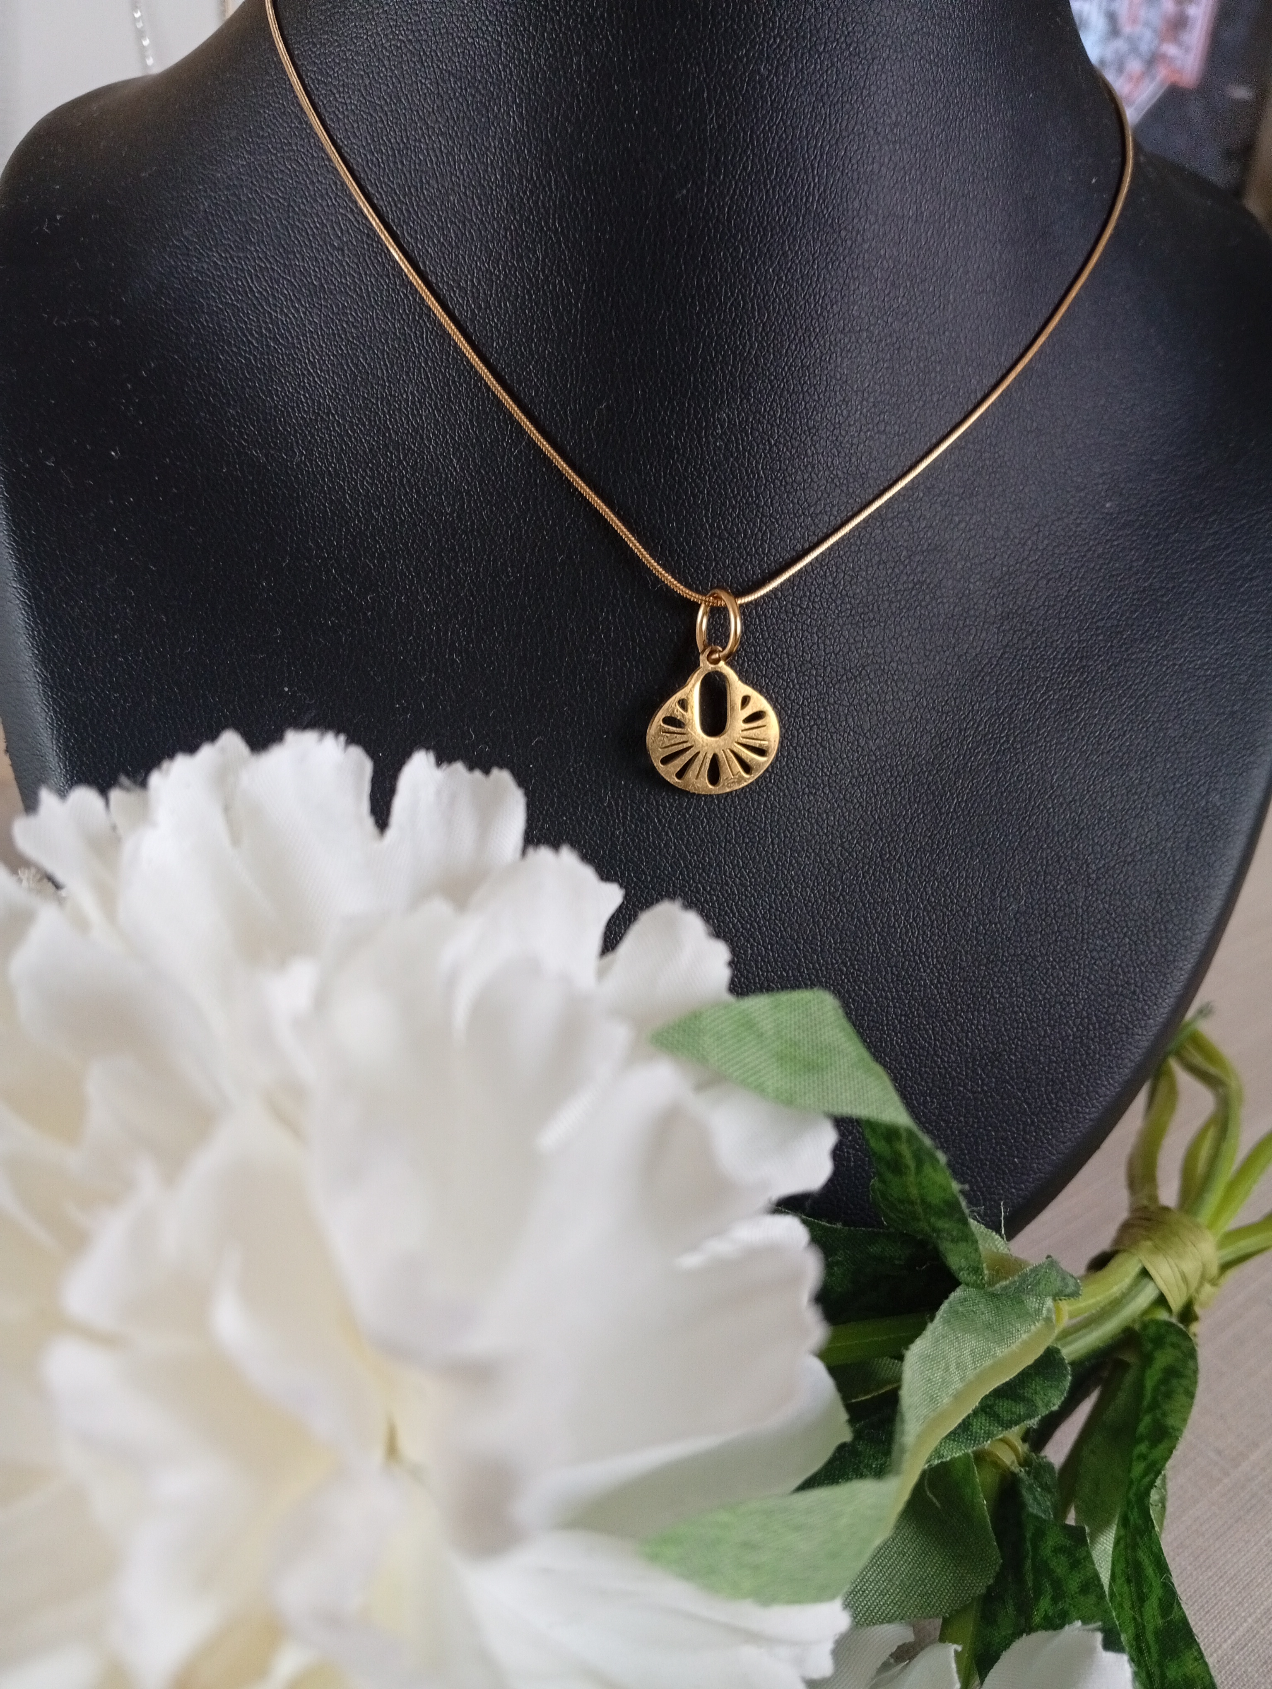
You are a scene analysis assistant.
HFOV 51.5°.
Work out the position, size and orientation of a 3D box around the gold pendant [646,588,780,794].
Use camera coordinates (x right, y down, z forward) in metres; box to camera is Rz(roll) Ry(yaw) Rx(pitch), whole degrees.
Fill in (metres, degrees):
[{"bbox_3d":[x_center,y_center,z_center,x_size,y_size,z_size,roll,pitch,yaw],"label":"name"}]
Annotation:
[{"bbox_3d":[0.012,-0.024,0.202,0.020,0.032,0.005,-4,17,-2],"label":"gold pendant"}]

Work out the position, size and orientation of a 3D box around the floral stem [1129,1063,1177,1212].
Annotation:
[{"bbox_3d":[0.093,0.052,0.238,0.006,0.006,0.029,27,58,0],"label":"floral stem"}]

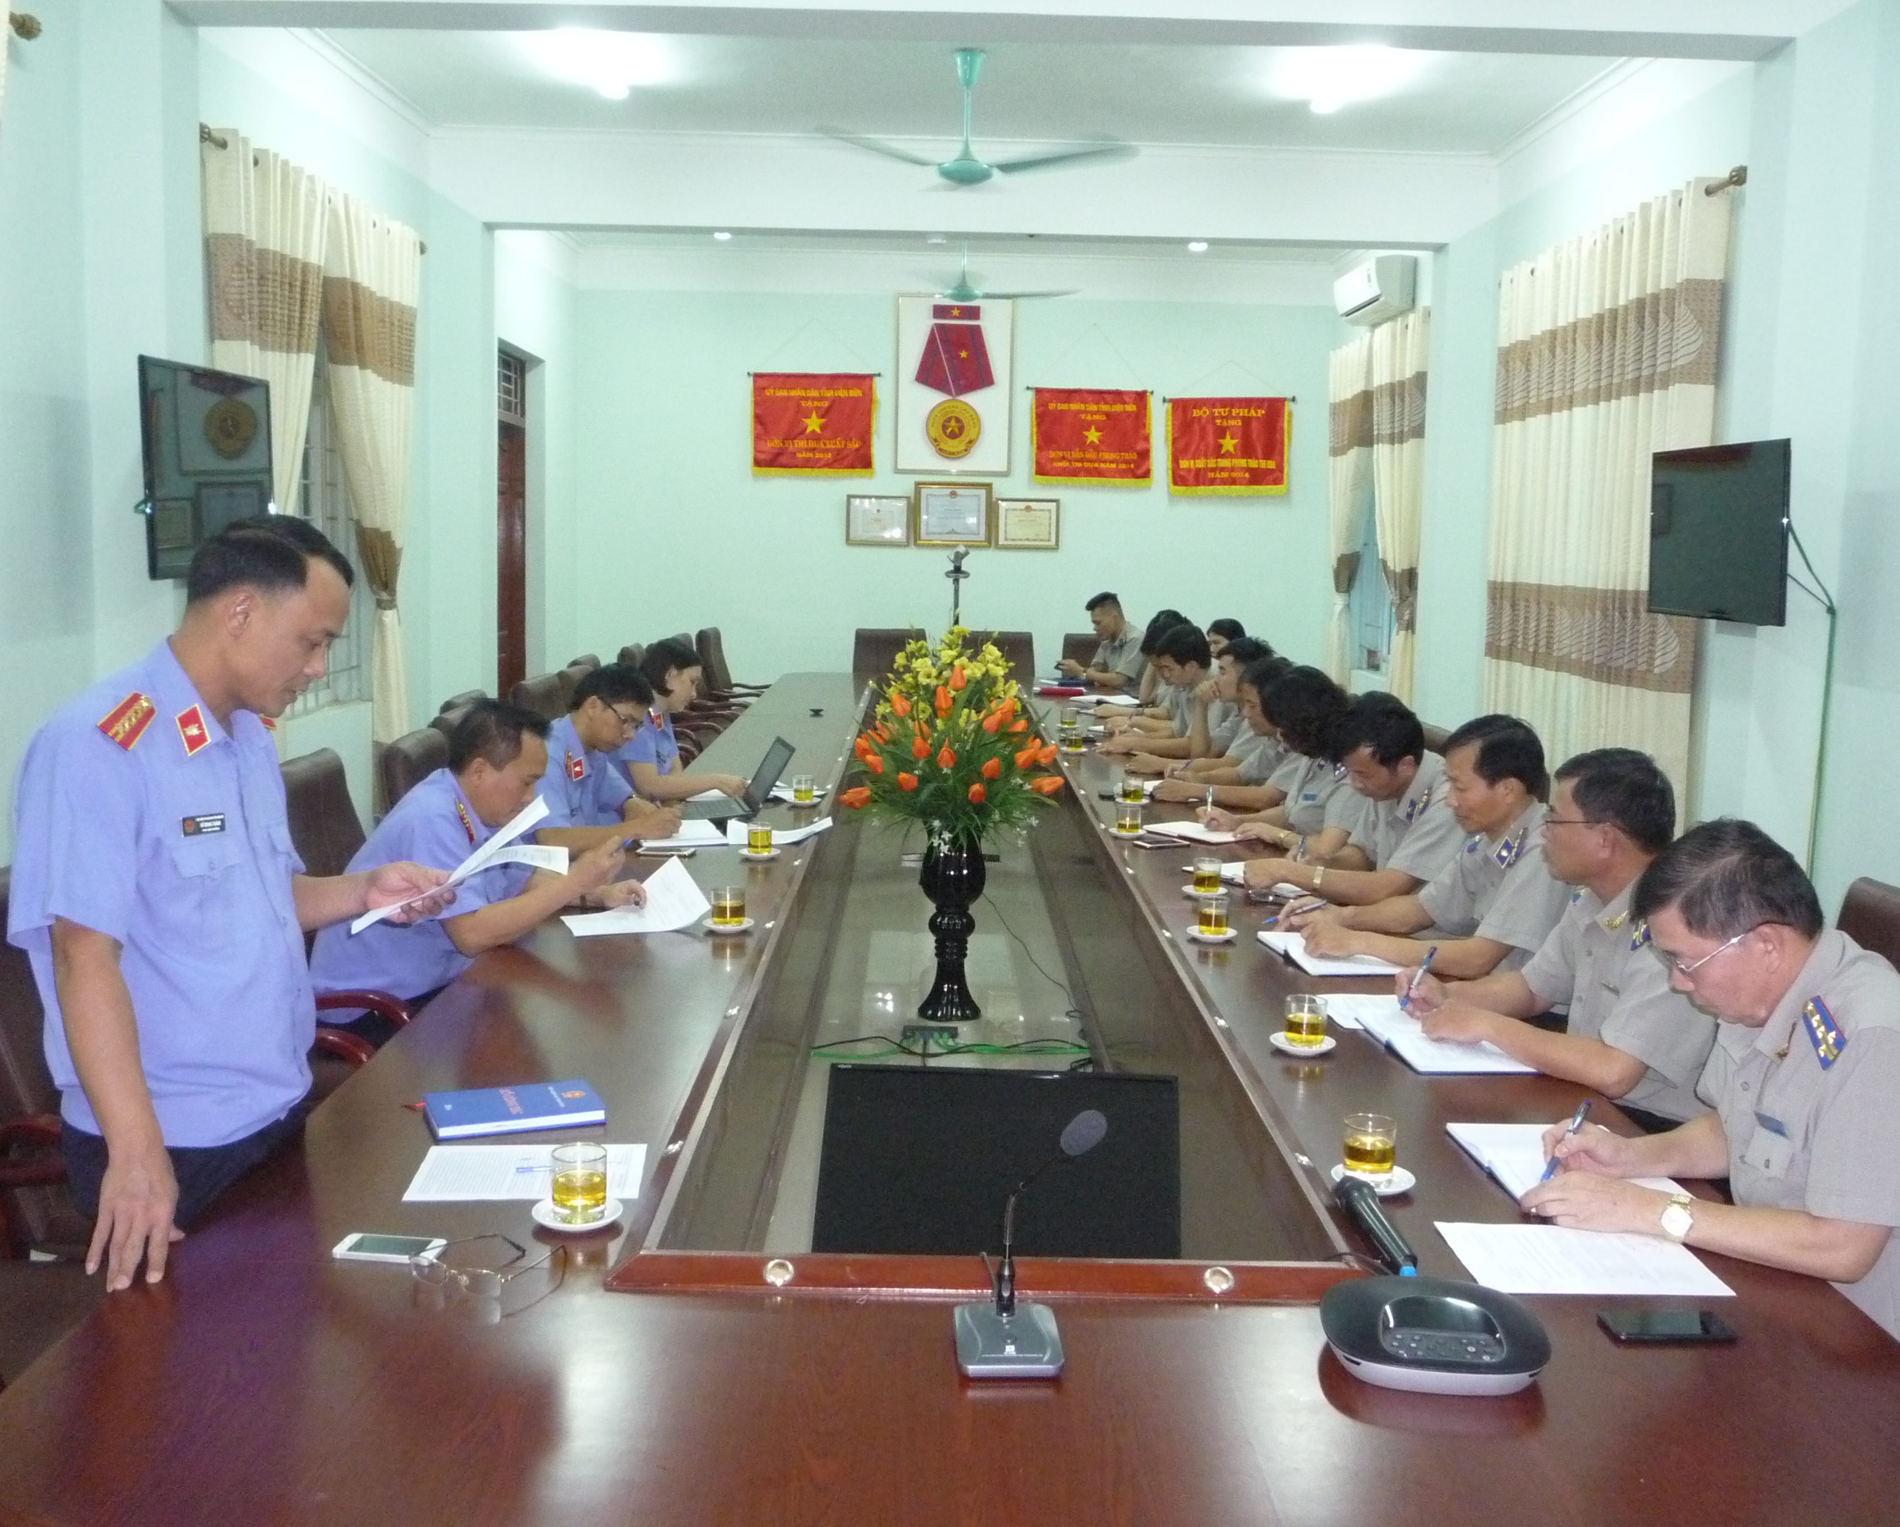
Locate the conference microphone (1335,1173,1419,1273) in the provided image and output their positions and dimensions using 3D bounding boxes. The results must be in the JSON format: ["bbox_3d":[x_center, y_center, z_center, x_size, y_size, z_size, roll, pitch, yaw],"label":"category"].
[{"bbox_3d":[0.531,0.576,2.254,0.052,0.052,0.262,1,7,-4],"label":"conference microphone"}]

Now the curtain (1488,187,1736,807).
[{"bbox_3d":[2.494,-0.785,7.201,0.130,2.555,2.220,1,7,-1],"label":"curtain"}]

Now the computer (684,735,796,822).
[{"bbox_3d":[-0.672,0.036,5.541,0.330,0.215,0.335,0,7,-11],"label":"computer"}]

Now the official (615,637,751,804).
[{"bbox_3d":[-0.961,0.209,6.138,0.640,1.249,0.500,2,7,8],"label":"official"}]

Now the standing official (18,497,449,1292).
[{"bbox_3d":[-0.936,0.499,2.375,0.450,1.629,0.540,3,8,16],"label":"standing official"}]

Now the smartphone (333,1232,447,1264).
[{"bbox_3d":[-0.664,0.579,2.164,0.116,0.009,0.059,2,7,5],"label":"smartphone"}]

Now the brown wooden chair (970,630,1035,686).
[{"bbox_3d":[0.301,-0.300,11.151,0.580,1.000,0.640,1,7,0],"label":"brown wooden chair"}]

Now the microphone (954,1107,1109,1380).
[{"bbox_3d":[0.086,0.495,1.939,0.158,0.266,0.140,1,7,-1],"label":"microphone"}]

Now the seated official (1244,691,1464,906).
[{"bbox_3d":[1.081,0.447,4.653,0.700,1.239,0.540,-1,7,-13],"label":"seated official"}]

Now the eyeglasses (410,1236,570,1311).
[{"bbox_3d":[-0.526,0.569,2.110,0.136,0.034,0.128,5,8,30],"label":"eyeglasses"}]

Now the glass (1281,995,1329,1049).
[{"bbox_3d":[0.613,0.443,3.142,0.067,0.080,0.067,1,7,-1],"label":"glass"}]

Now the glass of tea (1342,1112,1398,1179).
[{"bbox_3d":[0.571,0.526,2.474,0.067,0.082,0.067,1,7,-1],"label":"glass of tea"}]

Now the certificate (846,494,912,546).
[{"bbox_3d":[-0.477,-1.617,12.174,0.435,0.330,0.030,1,7,0],"label":"certificate"}]

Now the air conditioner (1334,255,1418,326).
[{"bbox_3d":[2.452,-2.726,10.592,0.235,0.290,1.020,1,7,-1],"label":"air conditioner"}]

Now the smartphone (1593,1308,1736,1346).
[{"bbox_3d":[0.790,0.623,2.007,0.140,0.009,0.070,1,7,-4],"label":"smartphone"}]

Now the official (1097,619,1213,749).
[{"bbox_3d":[1.002,0.025,7.926,0.740,1.250,0.560,1,7,-1],"label":"official"}]

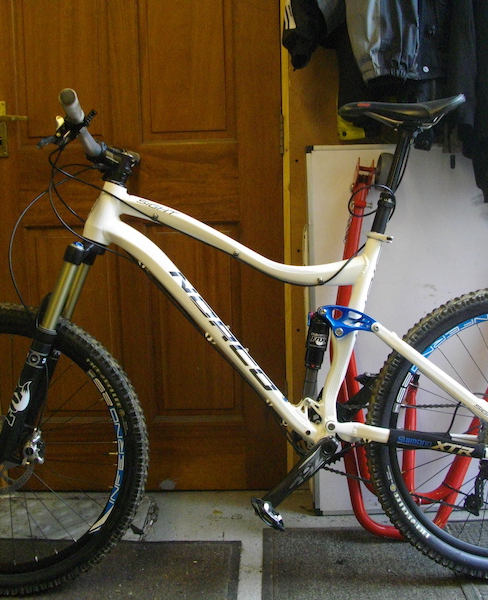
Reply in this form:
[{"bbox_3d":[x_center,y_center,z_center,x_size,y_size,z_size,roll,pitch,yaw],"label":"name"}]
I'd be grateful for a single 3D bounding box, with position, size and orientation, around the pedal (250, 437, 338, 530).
[{"bbox_3d":[0.108,0.384,1.555,0.200,0.090,0.110,-43,3,2],"label":"pedal"}]

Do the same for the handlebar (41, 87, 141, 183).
[{"bbox_3d":[-0.310,-0.318,1.610,0.125,0.125,0.720,-1,4,0],"label":"handlebar"}]

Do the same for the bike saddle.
[{"bbox_3d":[0.345,-0.409,1.610,0.272,0.068,0.137,-1,4,0],"label":"bike saddle"}]

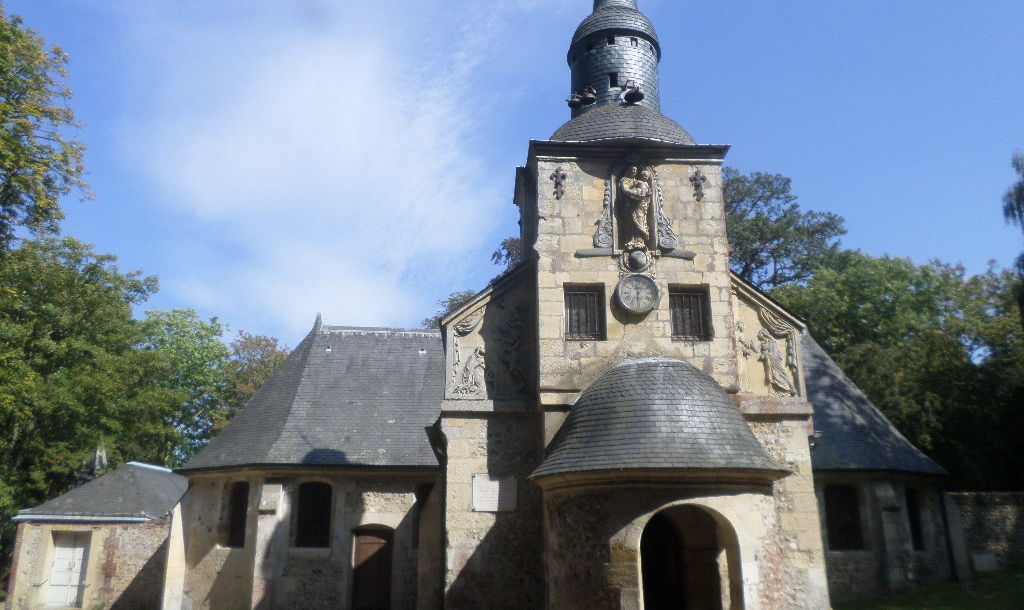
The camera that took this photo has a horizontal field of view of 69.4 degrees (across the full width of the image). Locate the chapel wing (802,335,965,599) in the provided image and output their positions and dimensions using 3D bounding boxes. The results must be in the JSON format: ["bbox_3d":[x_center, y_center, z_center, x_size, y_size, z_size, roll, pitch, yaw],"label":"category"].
[{"bbox_3d":[8.763,4.225,21.060,6.100,7.120,6.400,1,-18,-3],"label":"chapel wing"}]

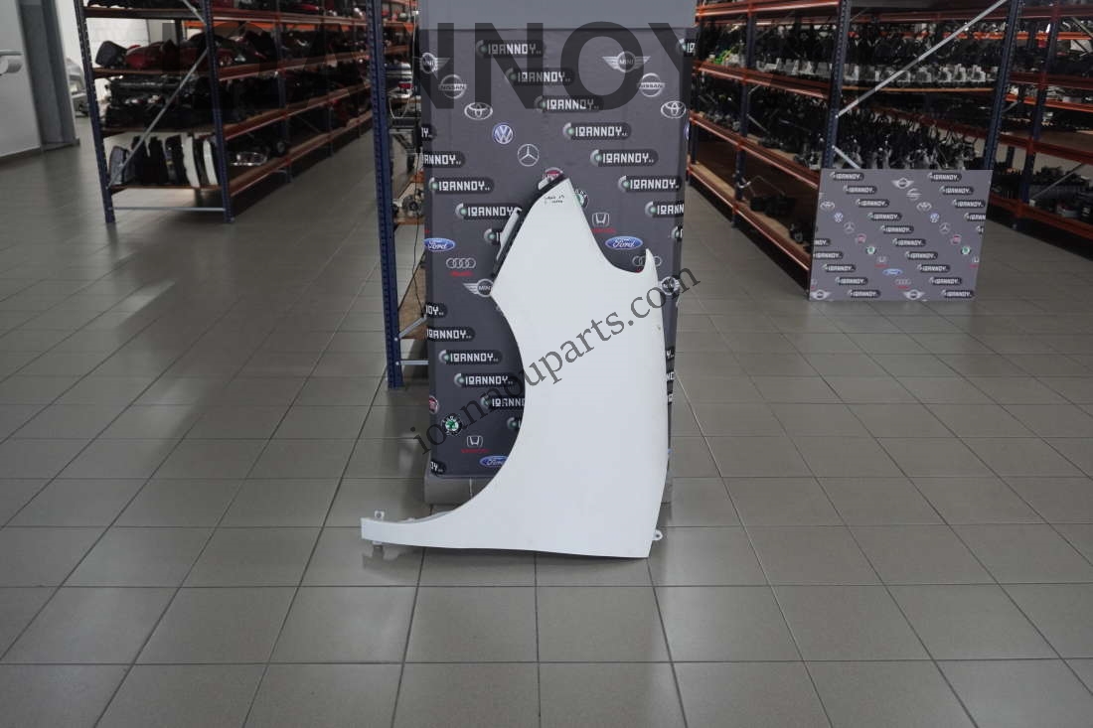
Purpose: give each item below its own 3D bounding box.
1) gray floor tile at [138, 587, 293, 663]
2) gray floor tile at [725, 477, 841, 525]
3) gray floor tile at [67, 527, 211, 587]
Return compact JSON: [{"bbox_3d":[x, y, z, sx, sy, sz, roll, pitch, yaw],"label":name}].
[{"bbox_3d":[-0.772,0.623,2.167,0.298,0.010,0.298,0,20,-2],"label":"gray floor tile"},{"bbox_3d":[0.715,0.420,2.780,0.300,0.010,0.300,0,20,-2],"label":"gray floor tile"},{"bbox_3d":[-1.086,0.523,2.451,0.300,0.010,0.300,0,20,-2],"label":"gray floor tile"}]

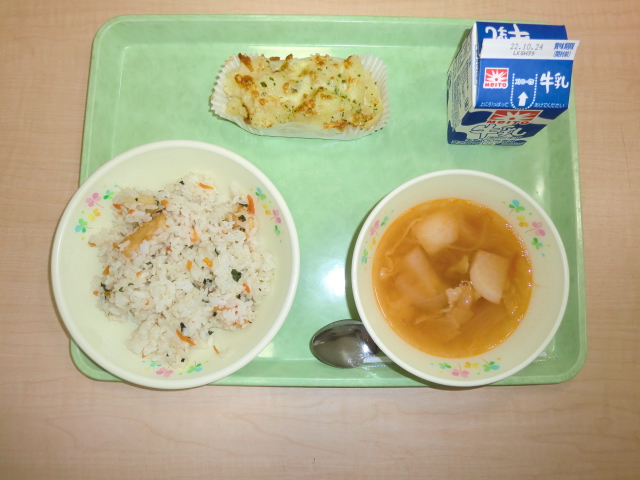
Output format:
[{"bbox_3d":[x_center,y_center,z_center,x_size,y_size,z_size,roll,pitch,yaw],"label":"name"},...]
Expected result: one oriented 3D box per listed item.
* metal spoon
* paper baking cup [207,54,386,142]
[{"bbox_3d":[0.076,0.068,0.339,0.166,0.020,0.035,-4,83,1],"label":"metal spoon"},{"bbox_3d":[-0.013,-0.105,0.355,0.129,0.035,0.060,2,83,1],"label":"paper baking cup"}]

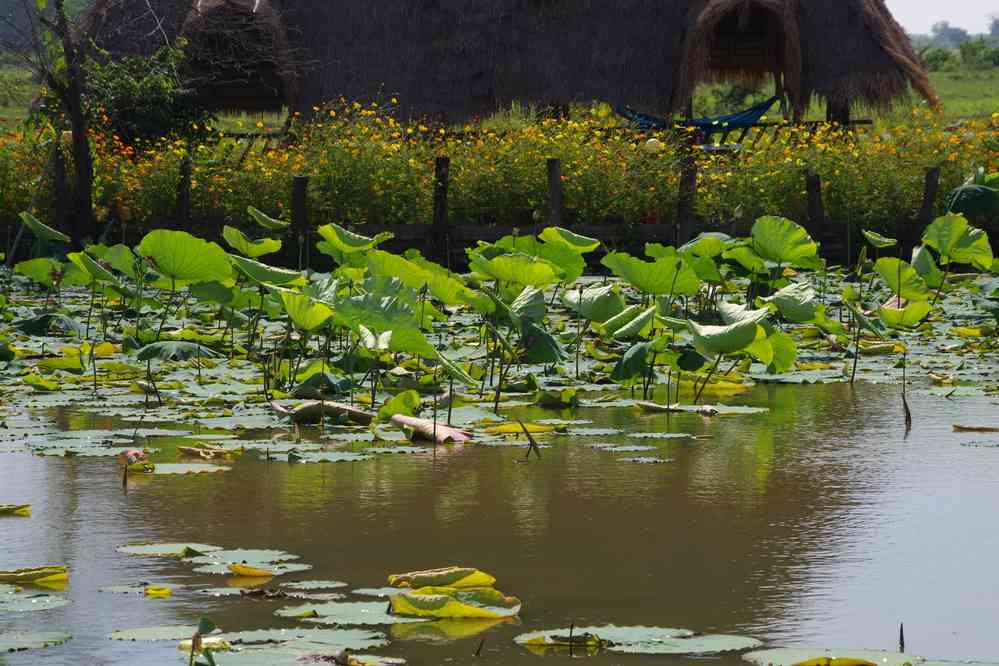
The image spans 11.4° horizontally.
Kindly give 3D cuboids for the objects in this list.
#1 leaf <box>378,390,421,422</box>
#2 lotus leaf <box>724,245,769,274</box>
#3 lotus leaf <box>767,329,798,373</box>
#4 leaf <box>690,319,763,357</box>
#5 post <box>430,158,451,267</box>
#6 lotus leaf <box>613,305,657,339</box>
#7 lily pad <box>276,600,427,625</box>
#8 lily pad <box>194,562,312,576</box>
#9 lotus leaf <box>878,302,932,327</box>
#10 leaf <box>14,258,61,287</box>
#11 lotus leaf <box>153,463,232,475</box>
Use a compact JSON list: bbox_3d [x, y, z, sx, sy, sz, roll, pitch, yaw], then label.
[{"bbox_3d":[-0.452,0.332,22.559,0.190,0.139,0.160,0,3,0],"label":"leaf"},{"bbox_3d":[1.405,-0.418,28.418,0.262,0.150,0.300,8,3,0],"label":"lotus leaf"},{"bbox_3d":[1.451,0.100,25.616,0.205,0.220,0.200,0,3,0],"label":"lotus leaf"},{"bbox_3d":[1.035,0.030,22.765,0.337,0.175,0.330,0,3,0],"label":"leaf"},{"bbox_3d":[-0.459,-0.945,38.834,0.120,0.855,0.120,0,3,0],"label":"post"},{"bbox_3d":[0.725,-0.051,26.828,0.236,0.176,0.250,0,3,0],"label":"lotus leaf"},{"bbox_3d":[-0.447,0.824,15.078,0.453,0.040,0.460,0,3,0],"label":"lily pad"},{"bbox_3d":[-0.804,0.755,16.323,0.386,0.035,0.400,0,3,0],"label":"lily pad"},{"bbox_3d":[2.862,-0.123,35.203,0.381,0.184,0.350,0,3,0],"label":"lotus leaf"},{"bbox_3d":[-3.572,-0.461,38.703,0.371,0.233,0.380,0,3,0],"label":"leaf"},{"bbox_3d":[-1.191,0.522,19.255,0.316,0.030,0.320,0,3,0],"label":"lotus leaf"}]

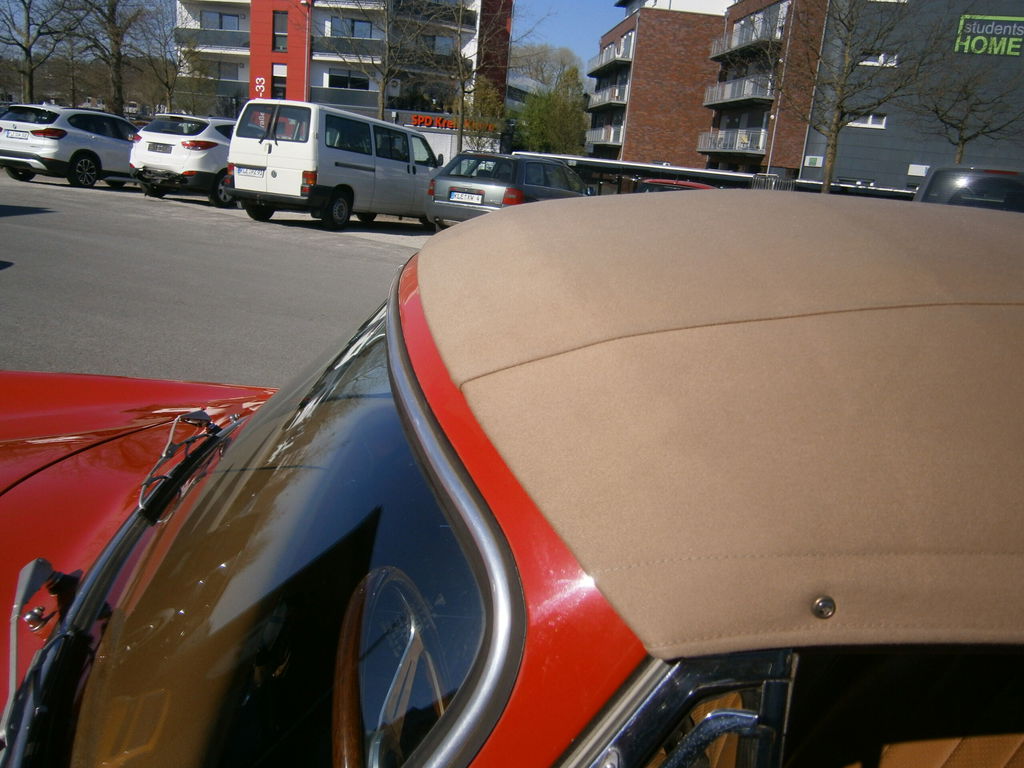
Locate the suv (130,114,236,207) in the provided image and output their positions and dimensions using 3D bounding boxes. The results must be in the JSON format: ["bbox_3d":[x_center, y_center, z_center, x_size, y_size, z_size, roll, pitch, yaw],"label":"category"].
[{"bbox_3d":[-5.952,-4.676,16.441,1.830,1.670,4.410,11,14,17],"label":"suv"}]

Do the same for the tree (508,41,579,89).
[{"bbox_3d":[2.623,-26.394,75.618,9.500,13.310,9.500,5,16,0],"label":"tree"}]

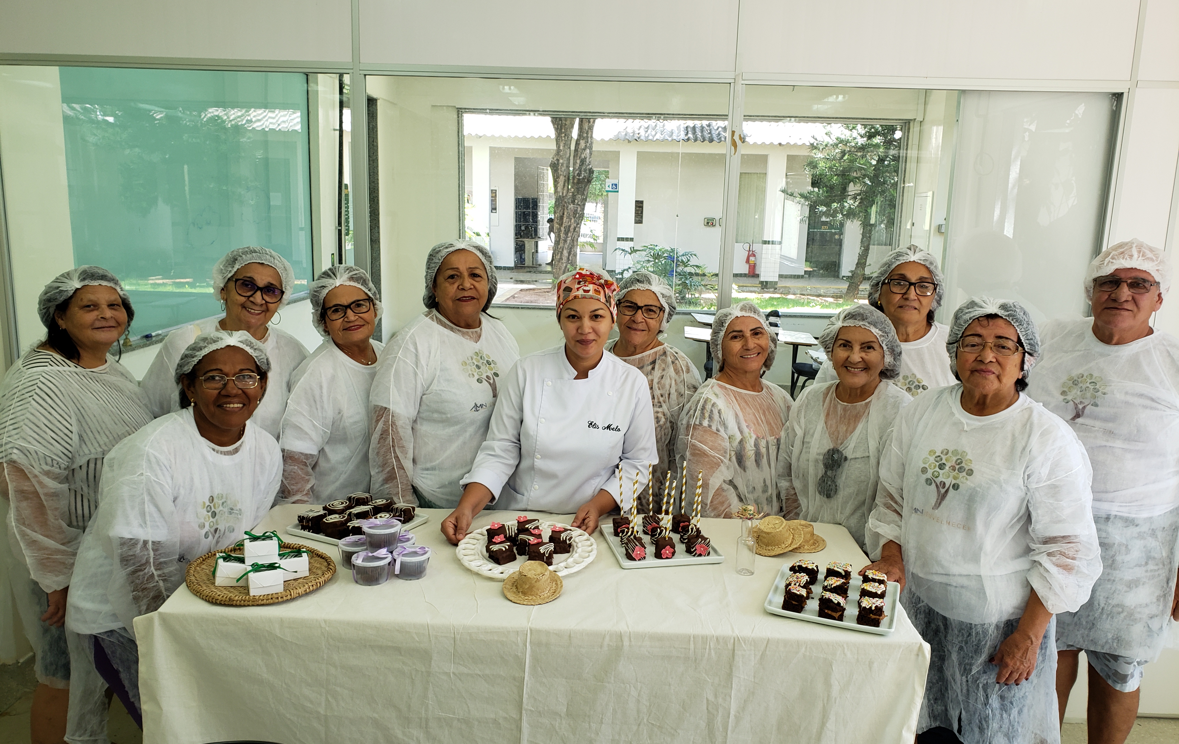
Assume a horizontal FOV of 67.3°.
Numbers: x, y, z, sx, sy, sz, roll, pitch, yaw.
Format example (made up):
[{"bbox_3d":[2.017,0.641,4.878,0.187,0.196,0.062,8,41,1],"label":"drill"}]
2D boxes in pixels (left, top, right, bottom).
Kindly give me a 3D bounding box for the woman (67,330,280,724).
[{"bbox_3d":[-1.165,0.555,2.521,0.580,1.380,0.560,-5,12,-30],"label":"woman"}]

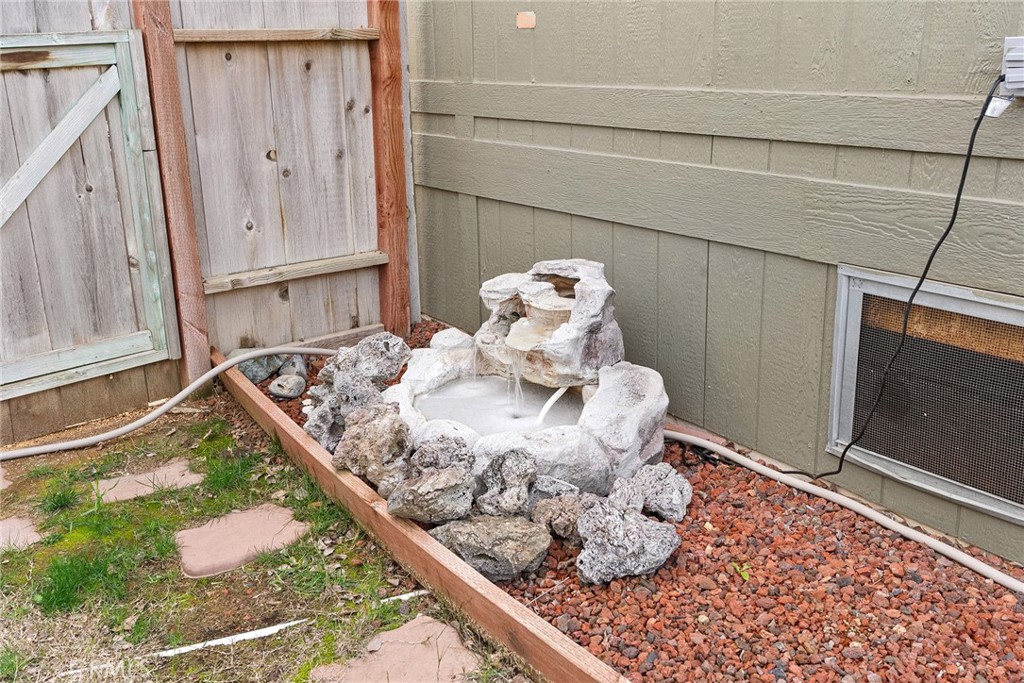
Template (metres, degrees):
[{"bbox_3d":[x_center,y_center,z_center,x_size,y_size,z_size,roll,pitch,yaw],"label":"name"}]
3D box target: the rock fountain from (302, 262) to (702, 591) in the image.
[{"bbox_3d":[0.013,0.098,2.740,0.862,0.497,1.326,-14,21,-37],"label":"rock fountain"}]

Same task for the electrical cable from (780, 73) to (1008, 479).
[{"bbox_3d":[0.846,-0.089,2.337,0.094,1.028,0.481,-13,20,-34],"label":"electrical cable"}]

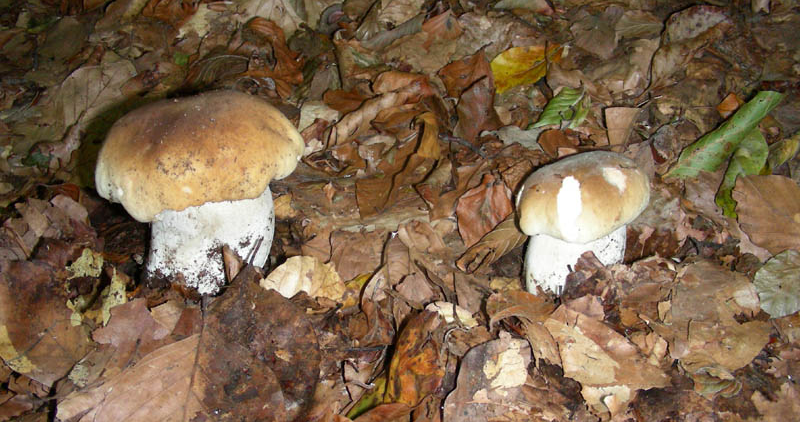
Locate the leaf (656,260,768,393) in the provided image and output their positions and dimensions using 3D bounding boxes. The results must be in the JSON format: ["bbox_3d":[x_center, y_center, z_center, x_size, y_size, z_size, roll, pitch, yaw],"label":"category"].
[{"bbox_3d":[0.184,0.064,0.514,0.057,0.020,0.096,24,52,27],"label":"leaf"}]

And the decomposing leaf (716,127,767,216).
[{"bbox_3d":[0.251,-0.029,0.639,0.033,0.020,0.077,19,69,21],"label":"decomposing leaf"}]

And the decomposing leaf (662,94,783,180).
[{"bbox_3d":[0.247,-0.056,0.666,0.110,0.020,0.026,-37,67,0],"label":"decomposing leaf"}]

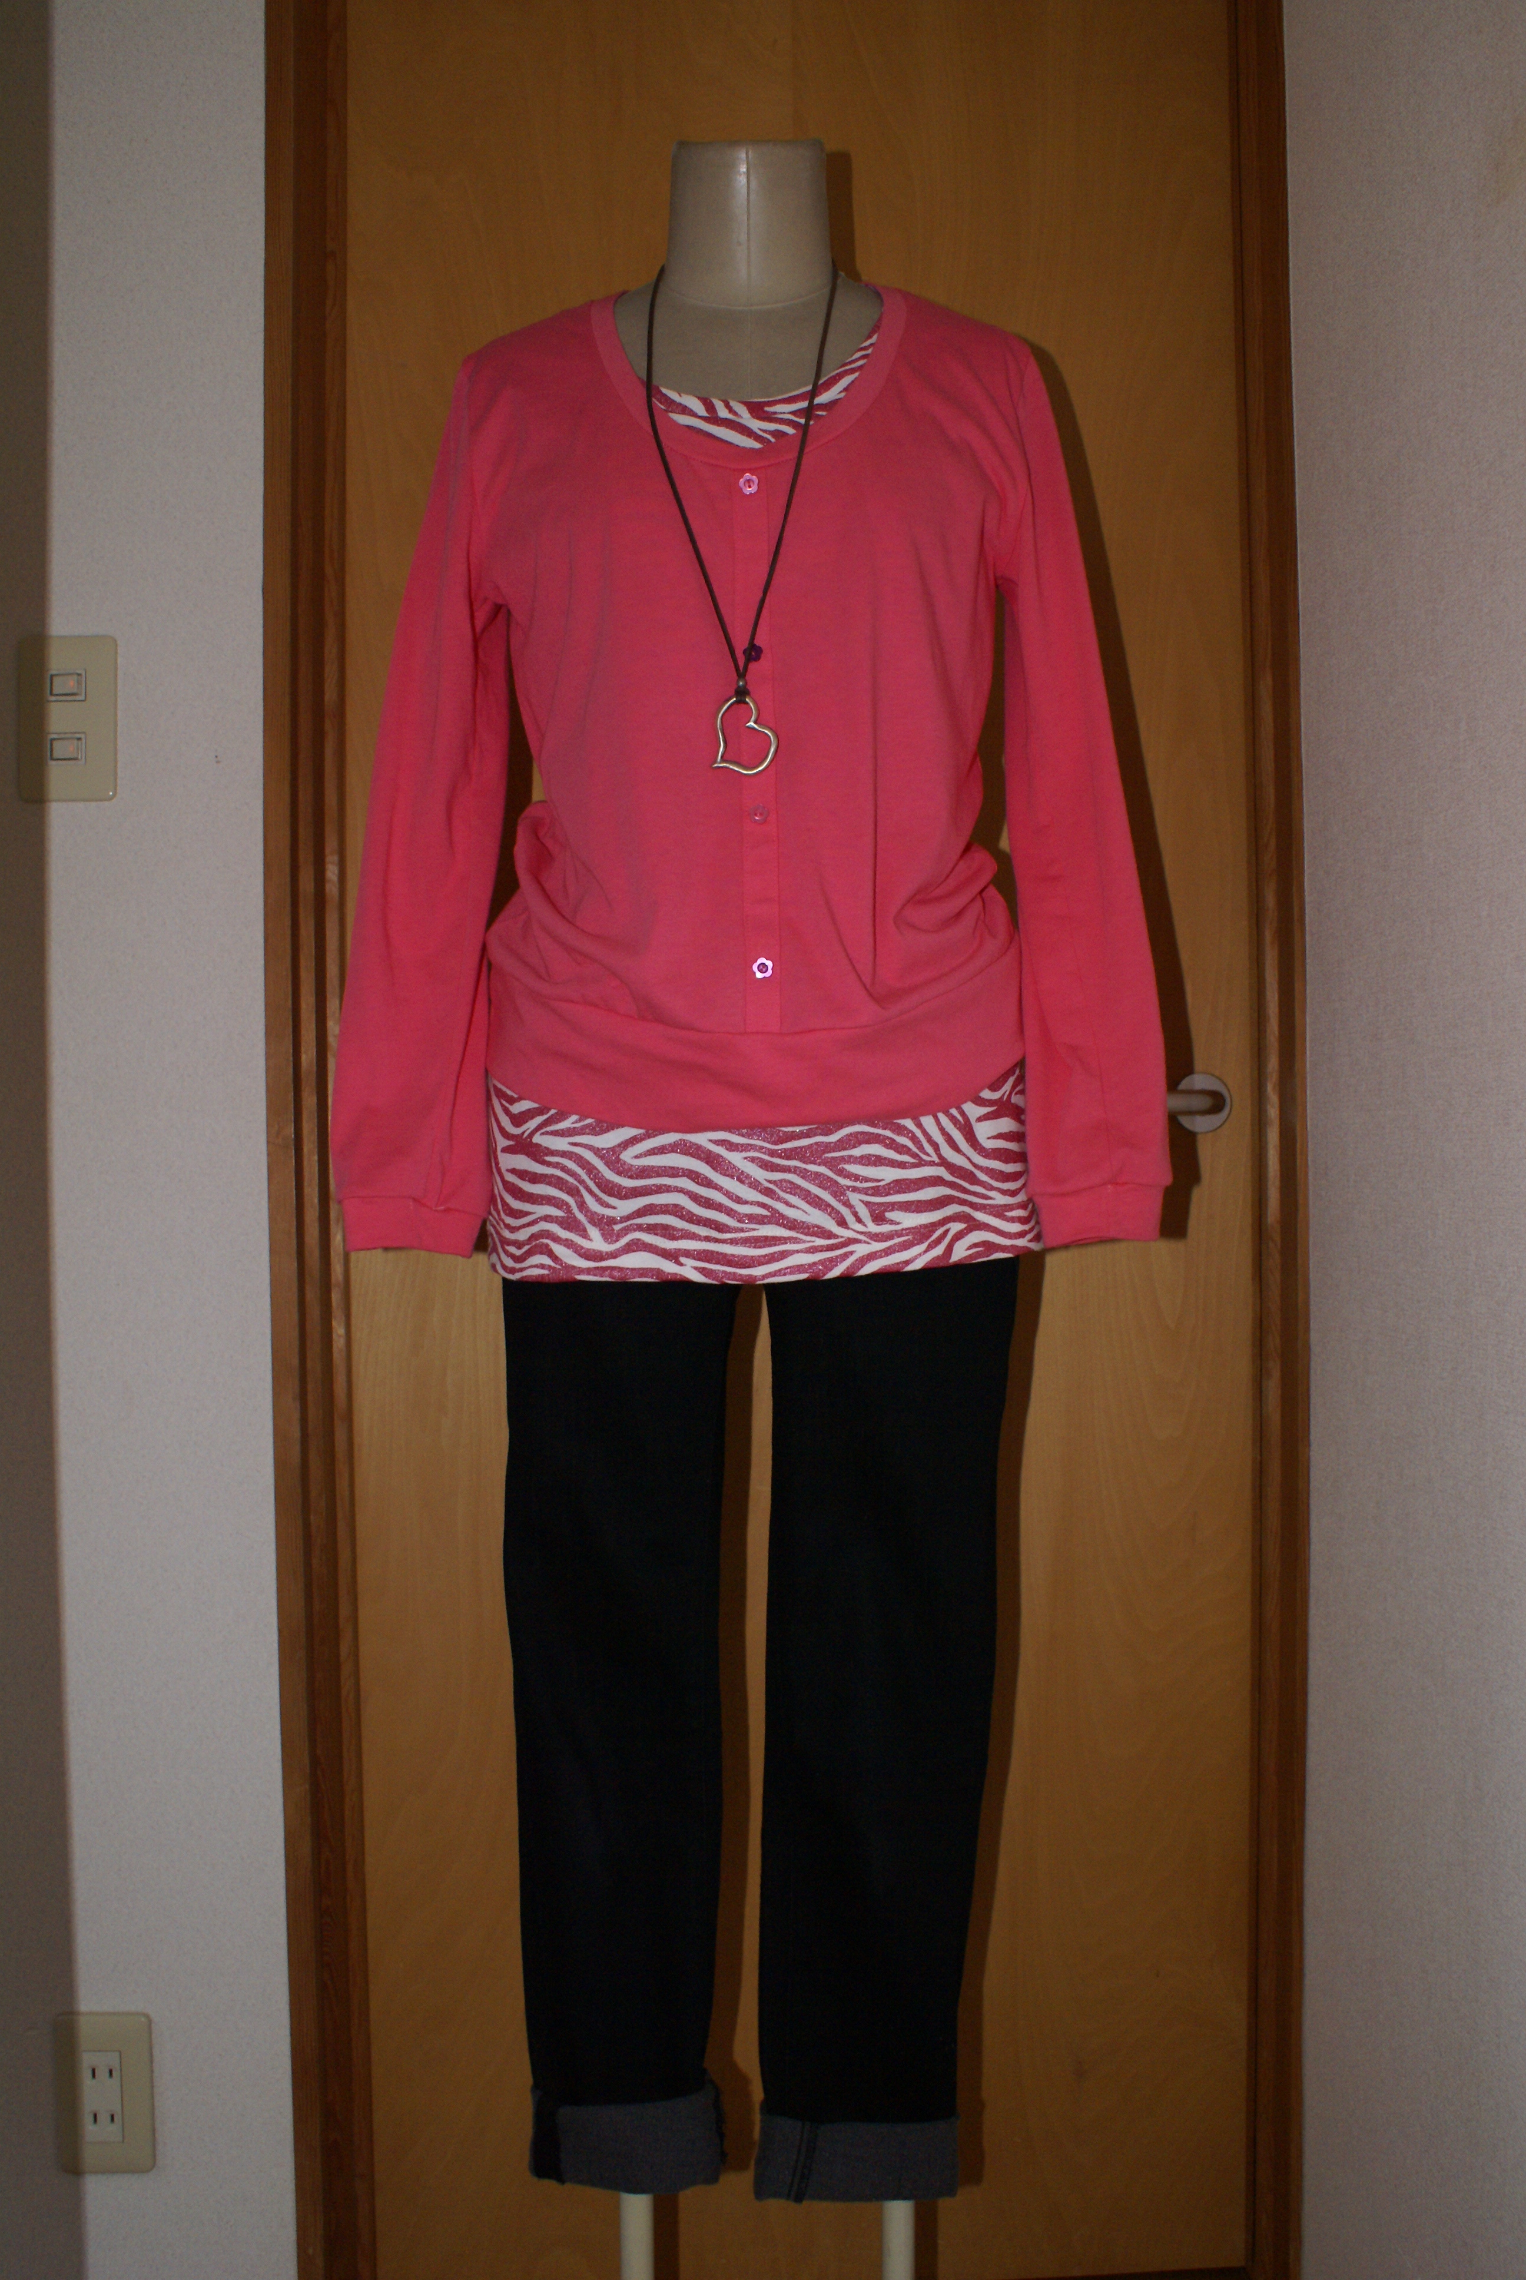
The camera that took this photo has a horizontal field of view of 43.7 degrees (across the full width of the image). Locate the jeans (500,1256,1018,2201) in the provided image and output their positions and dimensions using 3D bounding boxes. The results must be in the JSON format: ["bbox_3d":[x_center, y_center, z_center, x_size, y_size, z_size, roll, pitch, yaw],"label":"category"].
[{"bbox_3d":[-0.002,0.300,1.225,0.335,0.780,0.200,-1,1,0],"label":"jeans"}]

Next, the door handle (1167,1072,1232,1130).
[{"bbox_3d":[0.297,-0.029,1.455,0.135,0.048,0.060,-1,1,0],"label":"door handle"}]

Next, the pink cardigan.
[{"bbox_3d":[-0.008,-0.233,1.205,0.525,0.615,0.240,-1,1,0],"label":"pink cardigan"}]

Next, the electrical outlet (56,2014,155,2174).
[{"bbox_3d":[-0.479,0.694,1.385,0.071,0.120,0.010,-1,1,0],"label":"electrical outlet"}]

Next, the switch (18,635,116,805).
[{"bbox_3d":[-0.503,-0.305,1.378,0.071,0.120,0.010,-1,1,0],"label":"switch"}]

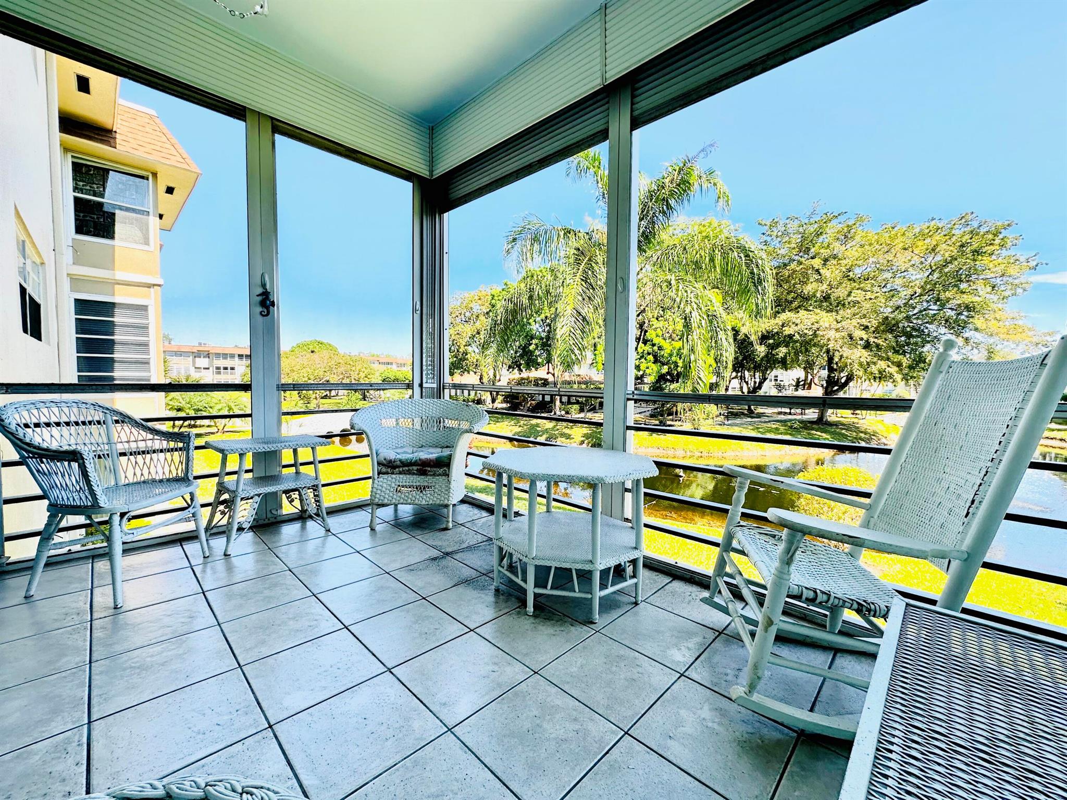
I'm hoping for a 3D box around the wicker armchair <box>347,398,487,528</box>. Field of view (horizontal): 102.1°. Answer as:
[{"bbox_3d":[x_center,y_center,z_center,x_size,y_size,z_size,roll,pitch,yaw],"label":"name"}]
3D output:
[{"bbox_3d":[-0.710,0.378,2.823,0.838,0.758,0.675,0,3,-5],"label":"wicker armchair"}]

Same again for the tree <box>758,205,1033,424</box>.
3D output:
[{"bbox_3d":[26.901,-6.175,33.335,16.500,16.600,15.500,3,3,39],"label":"tree"}]

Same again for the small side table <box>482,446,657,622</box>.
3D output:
[{"bbox_3d":[0.161,0.536,1.915,0.713,0.556,0.713,1,3,9],"label":"small side table"}]

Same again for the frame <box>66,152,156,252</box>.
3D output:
[{"bbox_3d":[-7.578,-3.530,7.791,0.100,1.420,1.077,3,4,44],"label":"frame"}]

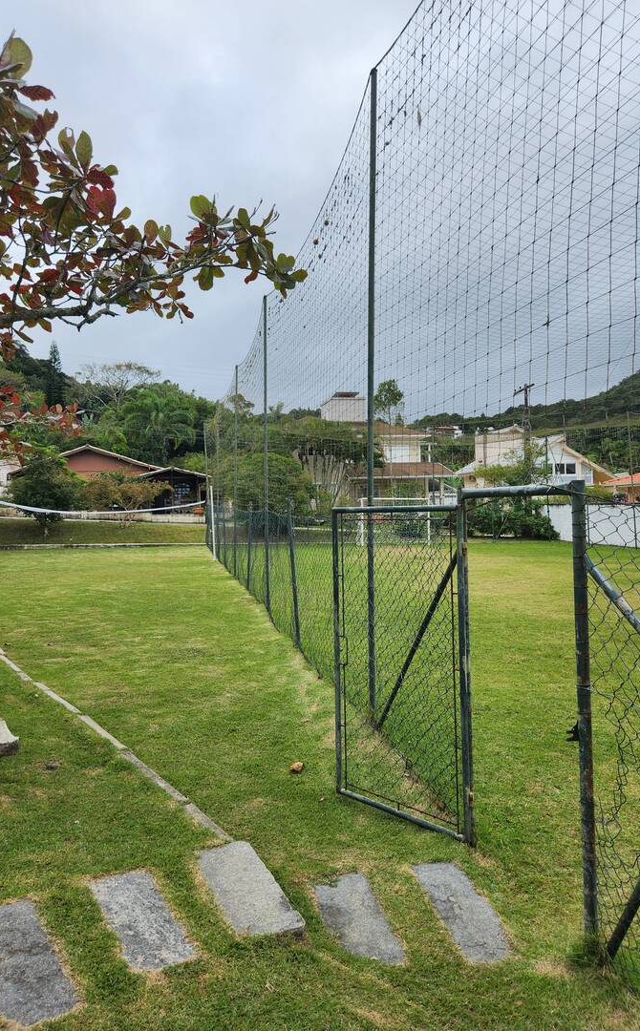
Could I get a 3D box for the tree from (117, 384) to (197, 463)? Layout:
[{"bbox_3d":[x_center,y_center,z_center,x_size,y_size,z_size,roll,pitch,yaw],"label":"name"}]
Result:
[{"bbox_3d":[-13.781,-7.638,58.000,6.800,7.200,6.500,0,1,-13],"label":"tree"}]

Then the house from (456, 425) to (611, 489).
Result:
[{"bbox_3d":[17.000,-2.850,56.000,8.500,7.800,10.500,0,1,-13],"label":"house"}]

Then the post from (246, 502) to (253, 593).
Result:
[{"bbox_3d":[-1.352,0.614,13.200,0.050,1.733,0.050,0,1,-13],"label":"post"}]

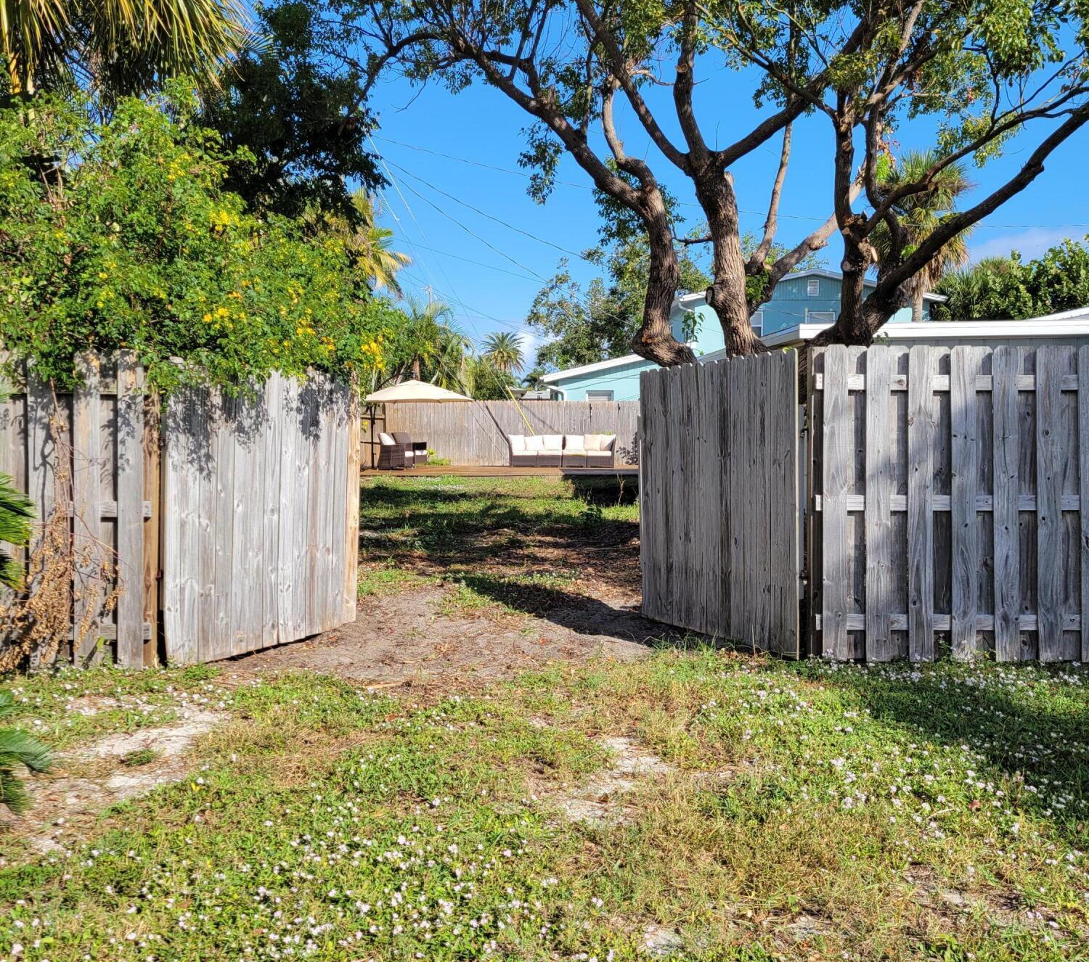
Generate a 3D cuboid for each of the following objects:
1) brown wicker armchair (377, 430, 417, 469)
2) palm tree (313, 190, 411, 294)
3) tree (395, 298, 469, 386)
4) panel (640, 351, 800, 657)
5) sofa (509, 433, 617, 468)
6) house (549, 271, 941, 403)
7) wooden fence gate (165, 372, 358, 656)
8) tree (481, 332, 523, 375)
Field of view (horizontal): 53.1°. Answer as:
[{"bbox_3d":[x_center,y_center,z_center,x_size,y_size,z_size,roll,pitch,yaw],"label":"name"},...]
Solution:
[{"bbox_3d":[-3.560,-0.720,26.300,0.780,0.830,0.780,1,3,12],"label":"brown wicker armchair"},{"bbox_3d":[-4.500,-3.550,27.000,2.500,6.900,2.500,0,3,0],"label":"palm tree"},{"bbox_3d":[-4.300,-4.000,42.000,3.000,6.100,3.000,0,3,0],"label":"tree"},{"bbox_3d":[1.123,0.114,7.258,0.080,1.830,1.830,-1,4,-25],"label":"panel"},{"bbox_3d":[0.460,-0.750,27.600,2.680,0.800,0.780,0,3,0],"label":"sofa"},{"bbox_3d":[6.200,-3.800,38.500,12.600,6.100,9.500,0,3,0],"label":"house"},{"bbox_3d":[-1.818,0.140,7.239,0.080,1.830,1.830,2,4,28],"label":"wooden fence gate"},{"bbox_3d":[-3.270,-7.400,85.000,3.300,8.300,3.300,0,3,0],"label":"tree"}]

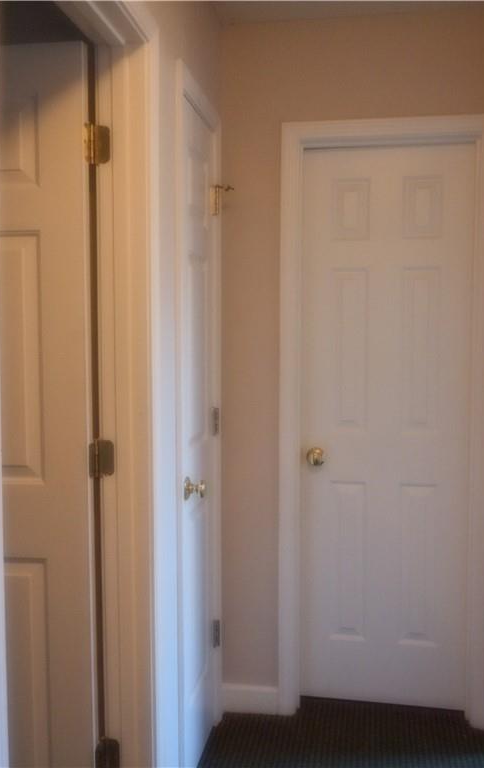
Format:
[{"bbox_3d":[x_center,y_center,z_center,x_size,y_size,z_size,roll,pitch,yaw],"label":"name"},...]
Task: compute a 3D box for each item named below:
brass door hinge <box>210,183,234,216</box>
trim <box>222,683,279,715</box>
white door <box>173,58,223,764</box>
[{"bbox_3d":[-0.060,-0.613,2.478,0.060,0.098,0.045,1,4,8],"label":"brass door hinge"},{"bbox_3d":[0.032,1.147,2.687,0.210,0.108,0.017,1,4,8],"label":"trim"},{"bbox_3d":[-0.148,0.173,2.265,0.060,2.080,0.650,1,4,8],"label":"white door"}]

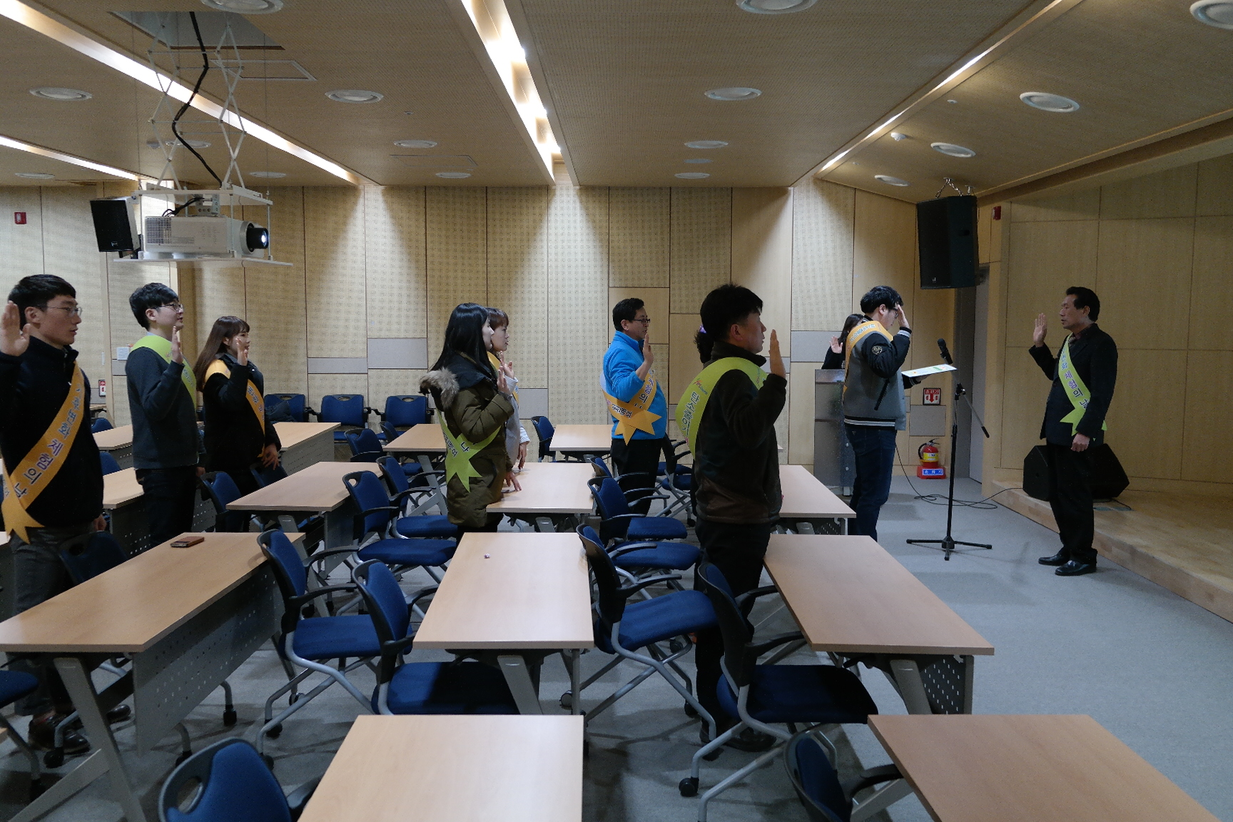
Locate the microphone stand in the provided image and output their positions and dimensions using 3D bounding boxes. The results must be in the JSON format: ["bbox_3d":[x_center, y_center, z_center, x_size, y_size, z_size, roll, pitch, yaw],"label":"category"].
[{"bbox_3d":[2.341,0.245,7.029,0.560,1.460,0.560,0,6,0],"label":"microphone stand"}]

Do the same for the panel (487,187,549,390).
[{"bbox_3d":[-0.978,-1.209,10.191,0.601,1.999,0.050,0,5,0],"label":"panel"}]

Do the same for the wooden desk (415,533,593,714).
[{"bbox_3d":[-0.349,0.931,3.595,0.511,0.722,1.462,0,5,-3],"label":"wooden desk"}]

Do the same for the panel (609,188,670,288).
[{"bbox_3d":[0.225,-1.710,10.157,0.600,0.980,0.030,0,6,0],"label":"panel"}]

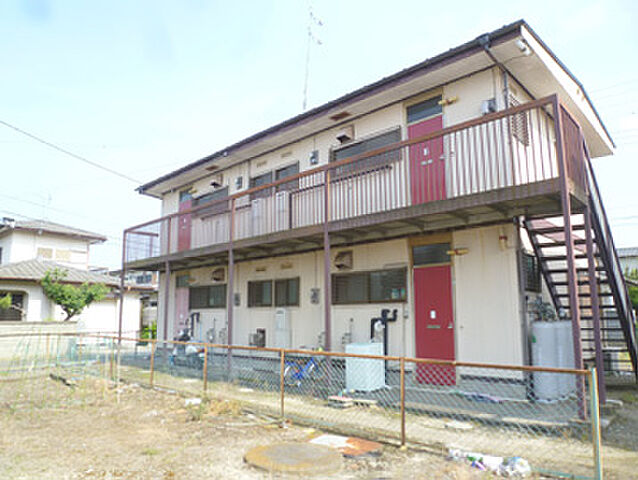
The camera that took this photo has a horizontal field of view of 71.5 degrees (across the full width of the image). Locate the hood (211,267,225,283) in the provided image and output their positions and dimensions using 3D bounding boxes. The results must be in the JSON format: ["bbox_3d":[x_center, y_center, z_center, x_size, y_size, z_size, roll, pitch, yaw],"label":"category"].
[{"bbox_3d":[-2.677,0.918,11.595,0.336,0.363,0.229,-9,-14,42],"label":"hood"}]

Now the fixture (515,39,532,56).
[{"bbox_3d":[3.032,-2.857,6.566,0.148,0.141,0.323,-9,-14,42],"label":"fixture"}]

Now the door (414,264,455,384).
[{"bbox_3d":[2.015,1.478,7.756,0.746,2.045,0.071,-10,-13,43],"label":"door"}]

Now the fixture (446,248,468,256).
[{"bbox_3d":[2.227,0.188,7.093,0.329,0.081,0.134,-9,-14,42],"label":"fixture"}]

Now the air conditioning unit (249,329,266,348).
[{"bbox_3d":[-1.516,2.411,10.845,0.412,0.476,0.248,-10,-13,43],"label":"air conditioning unit"}]

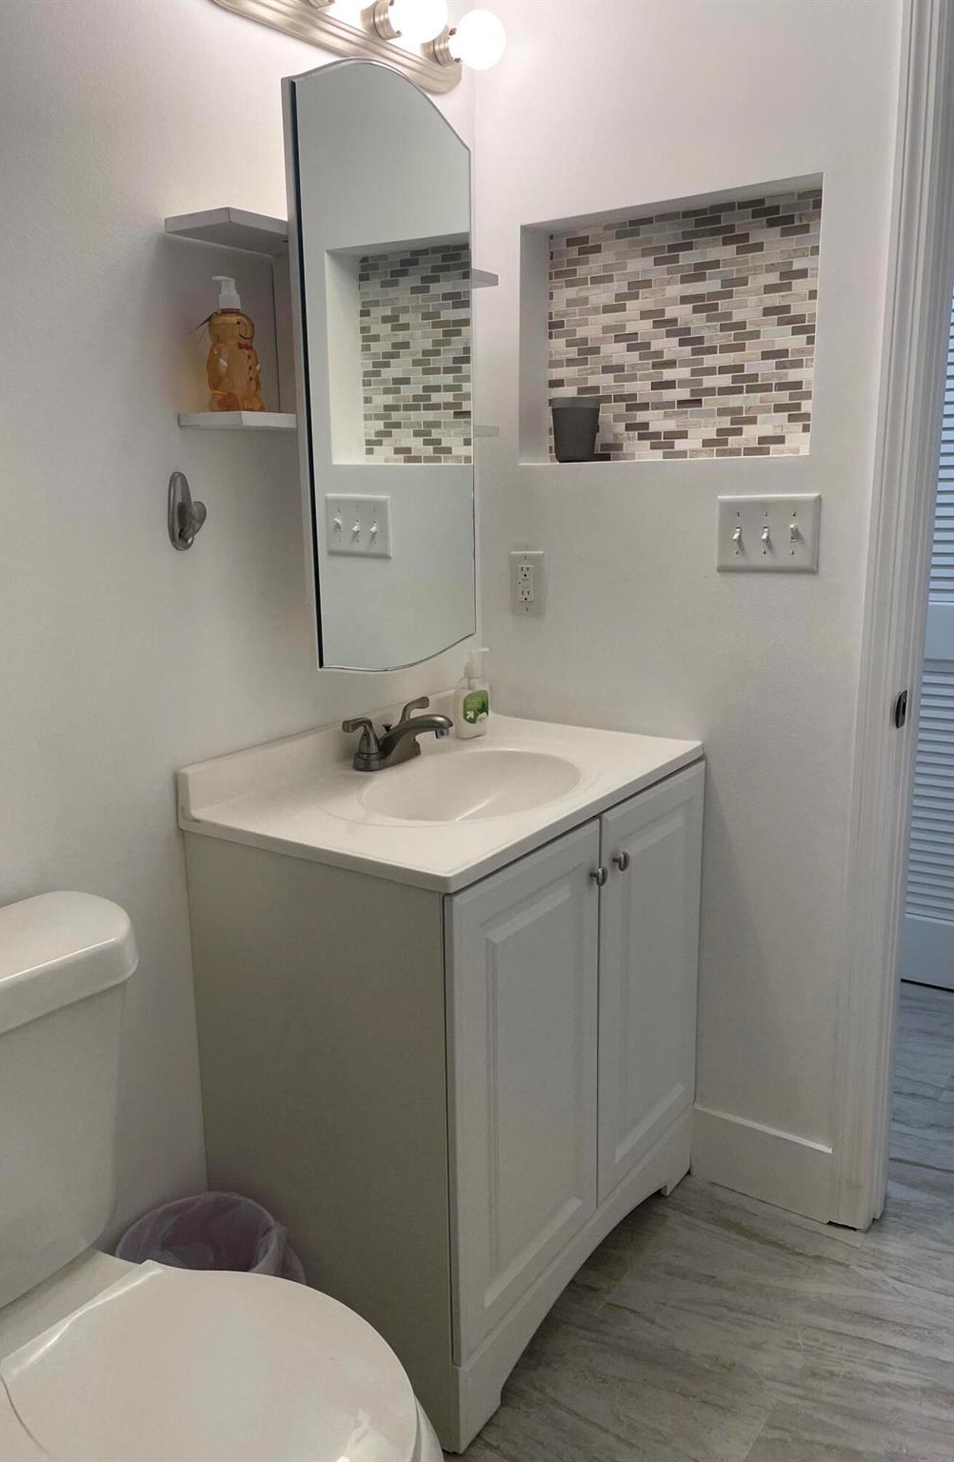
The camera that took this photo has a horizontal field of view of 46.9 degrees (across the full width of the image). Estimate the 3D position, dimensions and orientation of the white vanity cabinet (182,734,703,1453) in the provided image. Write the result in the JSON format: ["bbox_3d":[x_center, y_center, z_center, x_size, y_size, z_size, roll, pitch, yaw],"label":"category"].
[{"bbox_3d":[-0.006,0.481,1.845,0.481,0.861,0.752,8,16,34],"label":"white vanity cabinet"}]

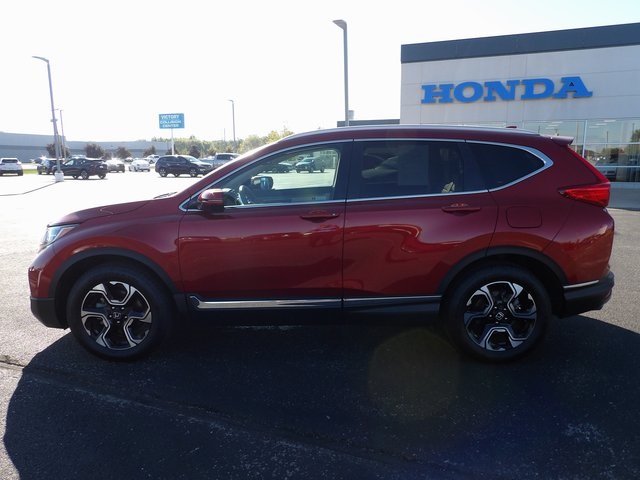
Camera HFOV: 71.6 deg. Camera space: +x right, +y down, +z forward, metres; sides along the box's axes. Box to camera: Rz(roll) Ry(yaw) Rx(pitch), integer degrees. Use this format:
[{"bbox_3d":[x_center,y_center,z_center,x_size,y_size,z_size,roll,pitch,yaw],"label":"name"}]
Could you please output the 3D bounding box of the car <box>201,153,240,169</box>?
[{"bbox_3d":[-8.191,-7.065,41.300,5.750,1.930,2.000,4,11,20],"label":"car"}]

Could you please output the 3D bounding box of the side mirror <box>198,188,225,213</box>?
[{"bbox_3d":[-0.702,-0.255,2.870,0.160,0.150,0.215,0,10,1],"label":"side mirror"}]

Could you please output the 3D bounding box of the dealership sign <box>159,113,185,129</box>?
[{"bbox_3d":[-20.014,-16.096,60.098,3.050,2.000,0.450,1,10,6],"label":"dealership sign"}]

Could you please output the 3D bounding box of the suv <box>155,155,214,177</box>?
[{"bbox_3d":[-11.031,-6.021,36.200,4.850,1.750,1.930,3,11,19],"label":"suv"}]

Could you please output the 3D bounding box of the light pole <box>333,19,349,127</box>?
[{"bbox_3d":[1.276,-6.622,22.139,0.550,8.050,1.450,5,11,26],"label":"light pole"}]

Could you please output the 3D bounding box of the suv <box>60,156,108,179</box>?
[{"bbox_3d":[-18.545,-5.505,34.400,4.450,1.620,1.820,3,11,19],"label":"suv"}]

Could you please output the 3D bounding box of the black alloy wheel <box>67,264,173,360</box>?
[{"bbox_3d":[-1.415,0.506,3.198,0.735,0.735,0.235,0,10,1],"label":"black alloy wheel"}]

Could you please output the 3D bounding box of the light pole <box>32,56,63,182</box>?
[{"bbox_3d":[-18.476,-7.986,30.139,0.550,8.050,1.450,5,11,26],"label":"light pole"}]

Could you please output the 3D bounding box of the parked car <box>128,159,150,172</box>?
[{"bbox_3d":[-23.529,-9.699,58.000,1.800,1.470,4.500,-8,13,-36],"label":"parked car"}]

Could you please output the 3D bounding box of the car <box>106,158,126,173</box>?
[{"bbox_3d":[-24.571,-8.780,53.000,1.810,1.490,4.500,-8,13,-37],"label":"car"}]

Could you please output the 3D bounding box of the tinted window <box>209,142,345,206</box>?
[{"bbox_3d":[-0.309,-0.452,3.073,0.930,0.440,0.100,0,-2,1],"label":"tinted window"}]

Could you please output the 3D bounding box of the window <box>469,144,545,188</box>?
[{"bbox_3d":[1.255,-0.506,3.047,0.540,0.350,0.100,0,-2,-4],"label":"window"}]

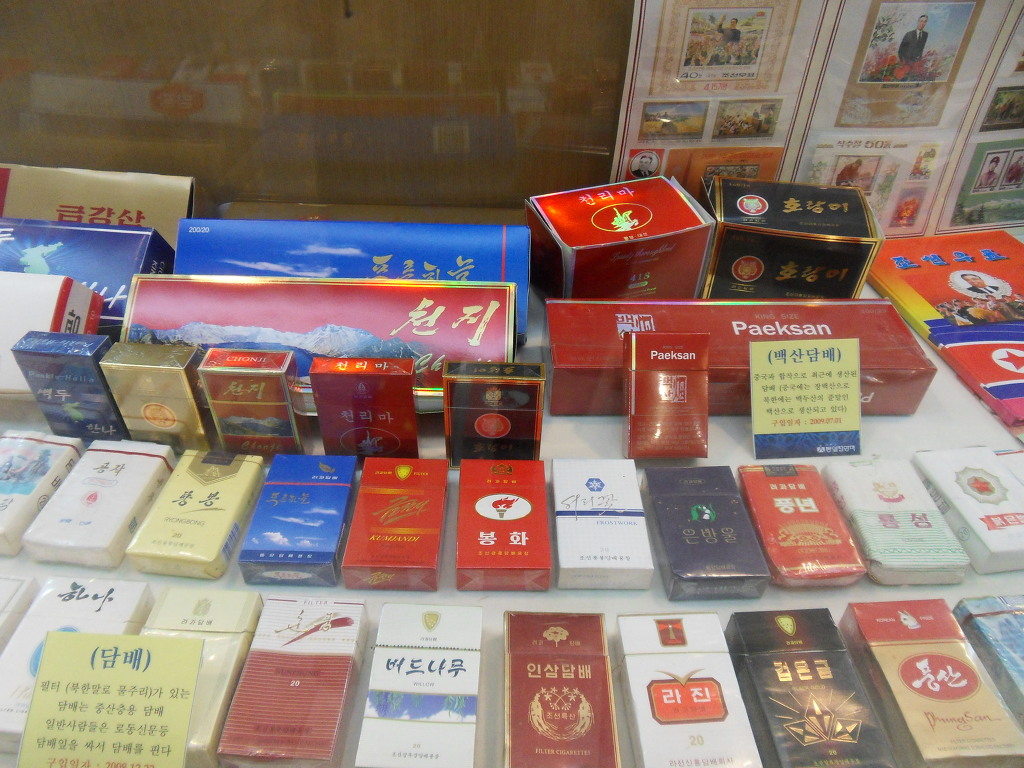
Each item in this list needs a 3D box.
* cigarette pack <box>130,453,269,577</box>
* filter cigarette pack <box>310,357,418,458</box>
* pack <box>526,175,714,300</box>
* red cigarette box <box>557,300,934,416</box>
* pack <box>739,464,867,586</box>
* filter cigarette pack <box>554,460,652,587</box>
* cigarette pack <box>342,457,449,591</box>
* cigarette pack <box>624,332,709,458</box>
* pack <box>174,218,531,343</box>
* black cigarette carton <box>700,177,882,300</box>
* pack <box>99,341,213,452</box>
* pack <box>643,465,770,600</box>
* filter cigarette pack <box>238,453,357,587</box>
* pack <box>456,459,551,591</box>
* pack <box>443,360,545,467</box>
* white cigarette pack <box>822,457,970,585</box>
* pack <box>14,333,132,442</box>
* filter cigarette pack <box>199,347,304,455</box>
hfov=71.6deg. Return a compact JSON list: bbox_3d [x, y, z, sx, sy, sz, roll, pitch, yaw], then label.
[{"bbox_3d":[-0.199,0.083,0.459,0.055,0.022,0.083,4,41,3],"label":"cigarette pack"},{"bbox_3d":[-0.095,0.022,0.476,0.063,0.086,0.016,1,39,-1],"label":"filter cigarette pack"},{"bbox_3d":[0.093,-0.117,0.643,0.132,0.087,0.089,-13,43,-17],"label":"pack"},{"bbox_3d":[0.172,-0.022,0.569,0.285,0.048,0.087,0,41,-2],"label":"red cigarette box"},{"bbox_3d":[0.182,0.090,0.459,0.056,0.019,0.083,1,41,-1],"label":"pack"},{"bbox_3d":[0.056,0.089,0.459,0.056,0.022,0.087,0,41,-1],"label":"filter cigarette pack"},{"bbox_3d":[-0.071,0.087,0.451,0.055,0.022,0.086,1,41,0],"label":"cigarette pack"},{"bbox_3d":[0.109,0.008,0.502,0.055,0.087,0.022,0,4,-3],"label":"cigarette pack"},{"bbox_3d":[-0.129,-0.083,0.591,0.281,0.045,0.089,1,84,-1],"label":"pack"},{"bbox_3d":[0.230,-0.105,0.619,0.123,0.110,0.086,7,42,7],"label":"black cigarette carton"},{"bbox_3d":[-0.232,0.015,0.479,0.054,0.085,0.021,4,39,2],"label":"pack"},{"bbox_3d":[0.121,0.093,0.455,0.057,0.023,0.086,-1,41,-3],"label":"pack"},{"bbox_3d":[-0.131,0.084,0.451,0.055,0.022,0.085,1,41,-1],"label":"filter cigarette pack"},{"bbox_3d":[-0.005,0.089,0.457,0.056,0.023,0.086,0,41,-1],"label":"pack"},{"bbox_3d":[-0.012,0.024,0.478,0.064,0.085,0.016,2,41,0],"label":"pack"},{"bbox_3d":[0.242,0.088,0.461,0.059,0.022,0.081,0,41,-2],"label":"white cigarette pack"},{"bbox_3d":[-0.293,0.007,0.486,0.053,0.085,0.021,4,39,3],"label":"pack"},{"bbox_3d":[-0.172,0.018,0.485,0.054,0.087,0.022,2,41,1],"label":"filter cigarette pack"}]

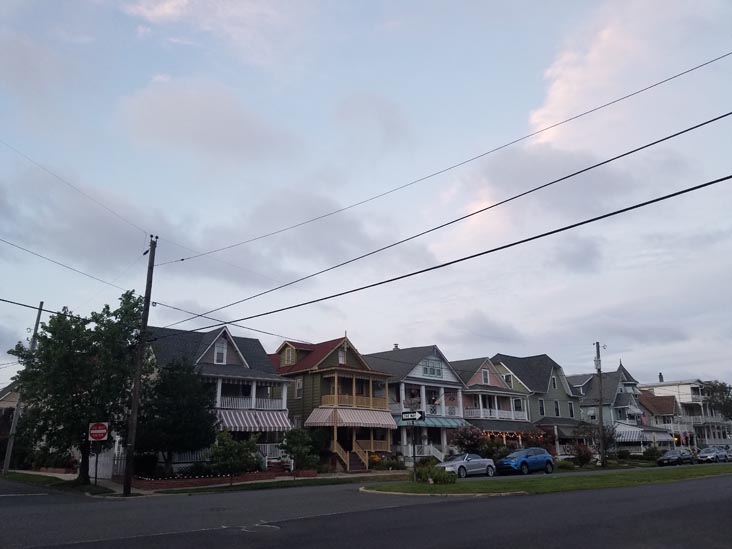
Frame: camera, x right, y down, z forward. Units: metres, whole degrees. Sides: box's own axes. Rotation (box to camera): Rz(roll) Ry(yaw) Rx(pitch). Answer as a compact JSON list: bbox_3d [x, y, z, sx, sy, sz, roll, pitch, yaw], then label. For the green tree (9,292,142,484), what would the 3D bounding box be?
[{"bbox_3d":[-13.983,5.351,27.126,6.040,9.332,6.040,15,-23,-40],"label":"green tree"}]

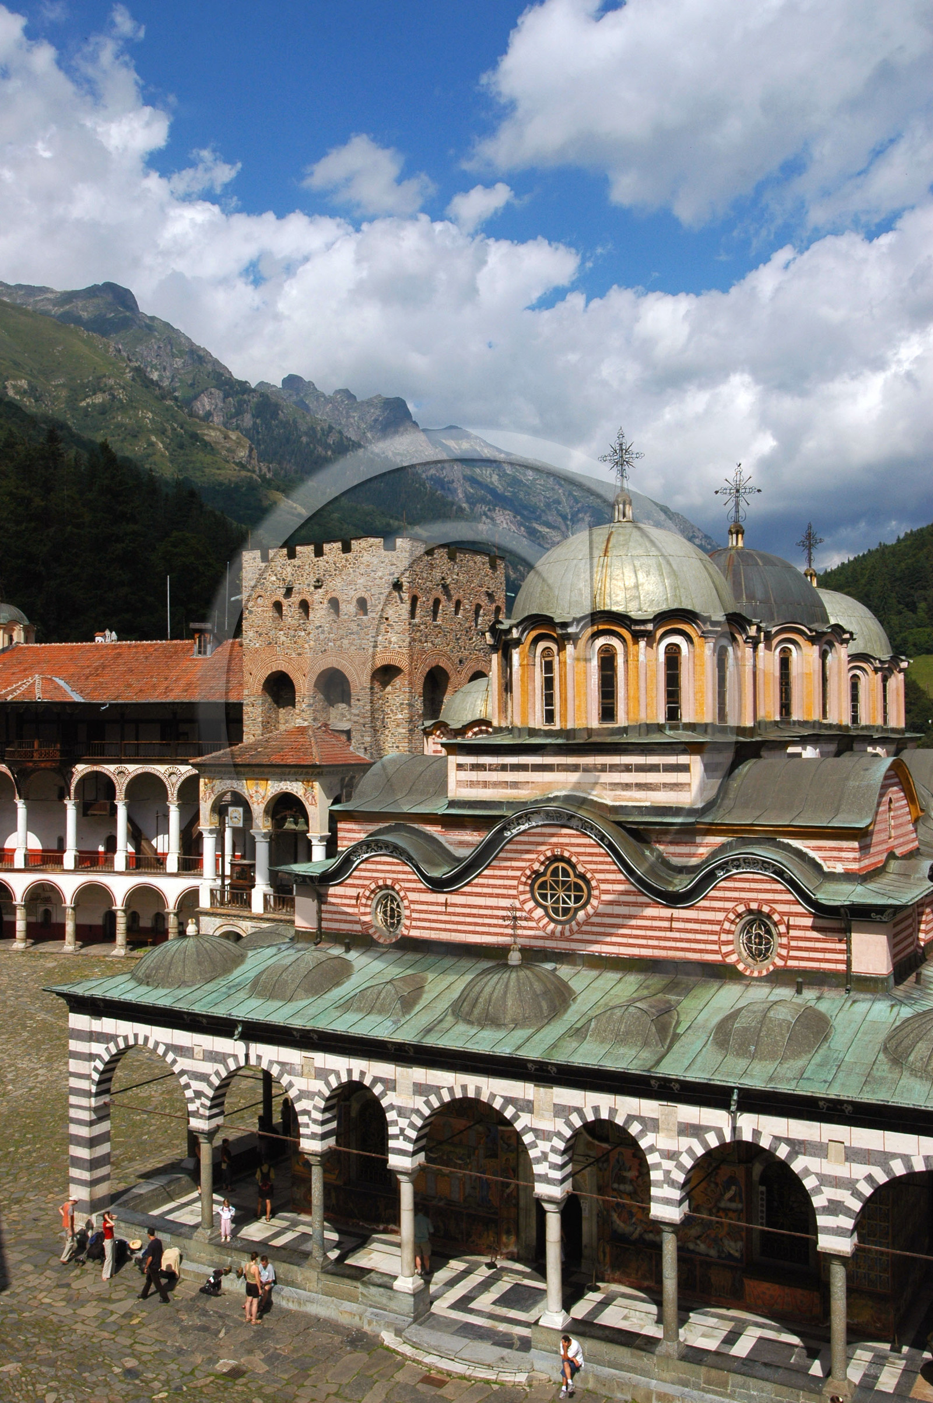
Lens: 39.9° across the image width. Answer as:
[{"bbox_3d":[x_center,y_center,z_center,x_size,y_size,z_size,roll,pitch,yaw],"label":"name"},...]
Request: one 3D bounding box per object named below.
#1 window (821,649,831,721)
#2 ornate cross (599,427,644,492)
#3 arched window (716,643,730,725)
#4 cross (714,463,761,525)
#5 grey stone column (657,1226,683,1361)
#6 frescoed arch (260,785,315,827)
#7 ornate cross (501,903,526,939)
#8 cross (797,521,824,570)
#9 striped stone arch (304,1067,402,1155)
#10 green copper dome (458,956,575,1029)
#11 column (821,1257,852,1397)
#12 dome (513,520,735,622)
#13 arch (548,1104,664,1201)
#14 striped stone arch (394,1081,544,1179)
[{"bbox_3d":[12.597,-0.576,45.025,0.220,2.550,0.550,-2,-3,45],"label":"window"},{"bbox_3d":[4.547,-7.075,37.611,1.440,1.950,0.120,-1,-2,30],"label":"ornate cross"},{"bbox_3d":[6.993,-0.459,35.077,0.540,2.140,0.200,1,-2,-45],"label":"arched window"},{"bbox_3d":[10.120,-7.750,47.939,1.781,2.260,0.150,-1,-2,30],"label":"cross"},{"bbox_3d":[4.380,12.585,27.721,0.540,2.820,0.560,0,-2,0],"label":"grey stone column"},{"bbox_3d":[-8.165,4.937,60.048,3.074,2.009,0.660,-1,-2,30],"label":"frescoed arch"},{"bbox_3d":[1.159,5.315,30.978,0.680,0.880,0.080,-1,-2,30],"label":"ornate cross"},{"bbox_3d":[15.135,-6.857,56.600,0.150,2.168,1.731,1,-2,-30],"label":"cross"},{"bbox_3d":[-2.608,9.945,31.822,2.800,1.870,0.630,-1,-2,30],"label":"striped stone arch"},{"bbox_3d":[1.169,6.844,30.931,2.950,1.200,2.950,-1,-1,0],"label":"green copper dome"},{"bbox_3d":[7.212,12.045,24.931,0.500,2.644,0.500,-2,-2,30],"label":"column"},{"bbox_3d":[4.550,-3.672,37.203,6.400,3.150,6.400,-1,-1,0],"label":"dome"},{"bbox_3d":[3.187,9.807,28.493,2.830,1.850,0.630,-1,-2,30],"label":"arch"},{"bbox_3d":[0.203,9.527,29.143,3.600,1.827,0.580,-2,-2,30],"label":"striped stone arch"}]

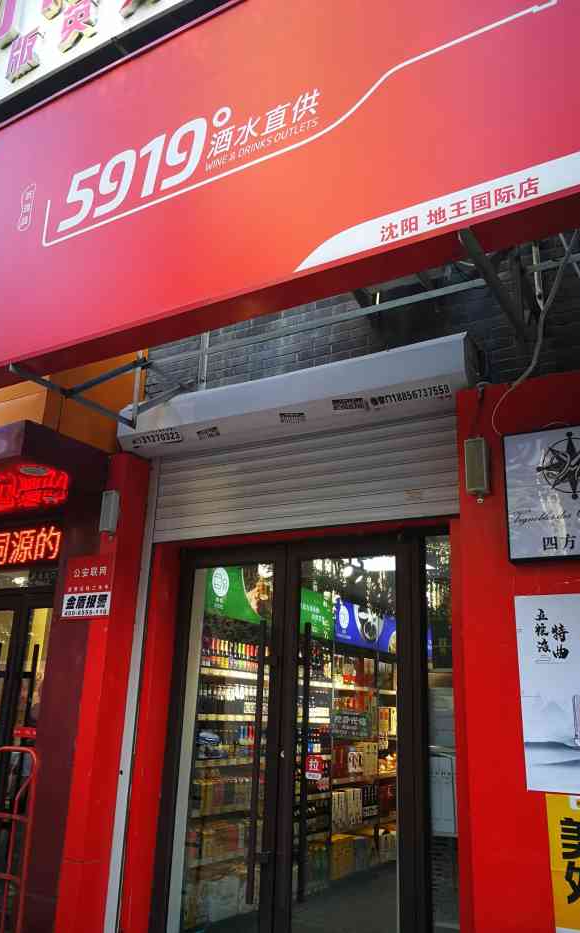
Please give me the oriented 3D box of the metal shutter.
[{"bbox_3d":[0.005,0.092,4.330,2.050,0.590,0.090,-8,-21,29],"label":"metal shutter"}]

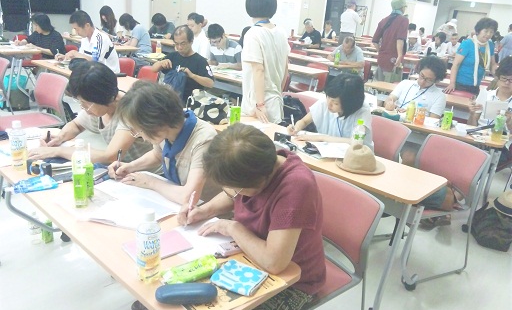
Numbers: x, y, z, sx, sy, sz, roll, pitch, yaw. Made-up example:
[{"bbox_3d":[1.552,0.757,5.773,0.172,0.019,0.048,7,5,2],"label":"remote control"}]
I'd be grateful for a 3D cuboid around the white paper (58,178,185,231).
[{"bbox_3d":[-0.530,0.185,1.613,0.430,0.014,0.305,15,21,29],"label":"white paper"}]

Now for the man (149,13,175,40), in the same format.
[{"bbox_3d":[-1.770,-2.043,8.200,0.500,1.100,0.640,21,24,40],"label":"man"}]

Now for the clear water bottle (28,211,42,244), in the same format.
[{"bbox_3d":[-1.324,0.439,2.577,0.072,0.208,0.072,21,25,40],"label":"clear water bottle"}]

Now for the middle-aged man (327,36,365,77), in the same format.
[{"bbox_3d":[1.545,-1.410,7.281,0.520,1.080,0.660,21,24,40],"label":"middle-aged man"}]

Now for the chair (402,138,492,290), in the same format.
[{"bbox_3d":[0.986,0.312,2.570,0.530,0.780,0.460,-5,21,-27],"label":"chair"}]

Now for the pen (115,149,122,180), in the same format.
[{"bbox_3d":[-0.569,0.037,1.780,0.011,0.138,0.011,18,-33,-32],"label":"pen"}]

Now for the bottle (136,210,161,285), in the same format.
[{"bbox_3d":[-0.291,0.247,1.163,0.067,0.215,0.067,4,18,-1],"label":"bottle"}]

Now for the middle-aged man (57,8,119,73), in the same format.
[{"bbox_3d":[-1.902,-0.962,4.933,0.700,1.280,0.550,-12,24,-39],"label":"middle-aged man"}]

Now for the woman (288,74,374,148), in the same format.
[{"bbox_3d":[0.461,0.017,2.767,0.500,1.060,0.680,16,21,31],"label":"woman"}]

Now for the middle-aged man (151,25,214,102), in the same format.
[{"bbox_3d":[-0.765,-0.530,3.876,0.540,1.180,0.700,17,22,33],"label":"middle-aged man"}]

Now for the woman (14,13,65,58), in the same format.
[{"bbox_3d":[-2.833,-1.287,5.821,0.680,1.200,0.520,-10,23,-37],"label":"woman"}]

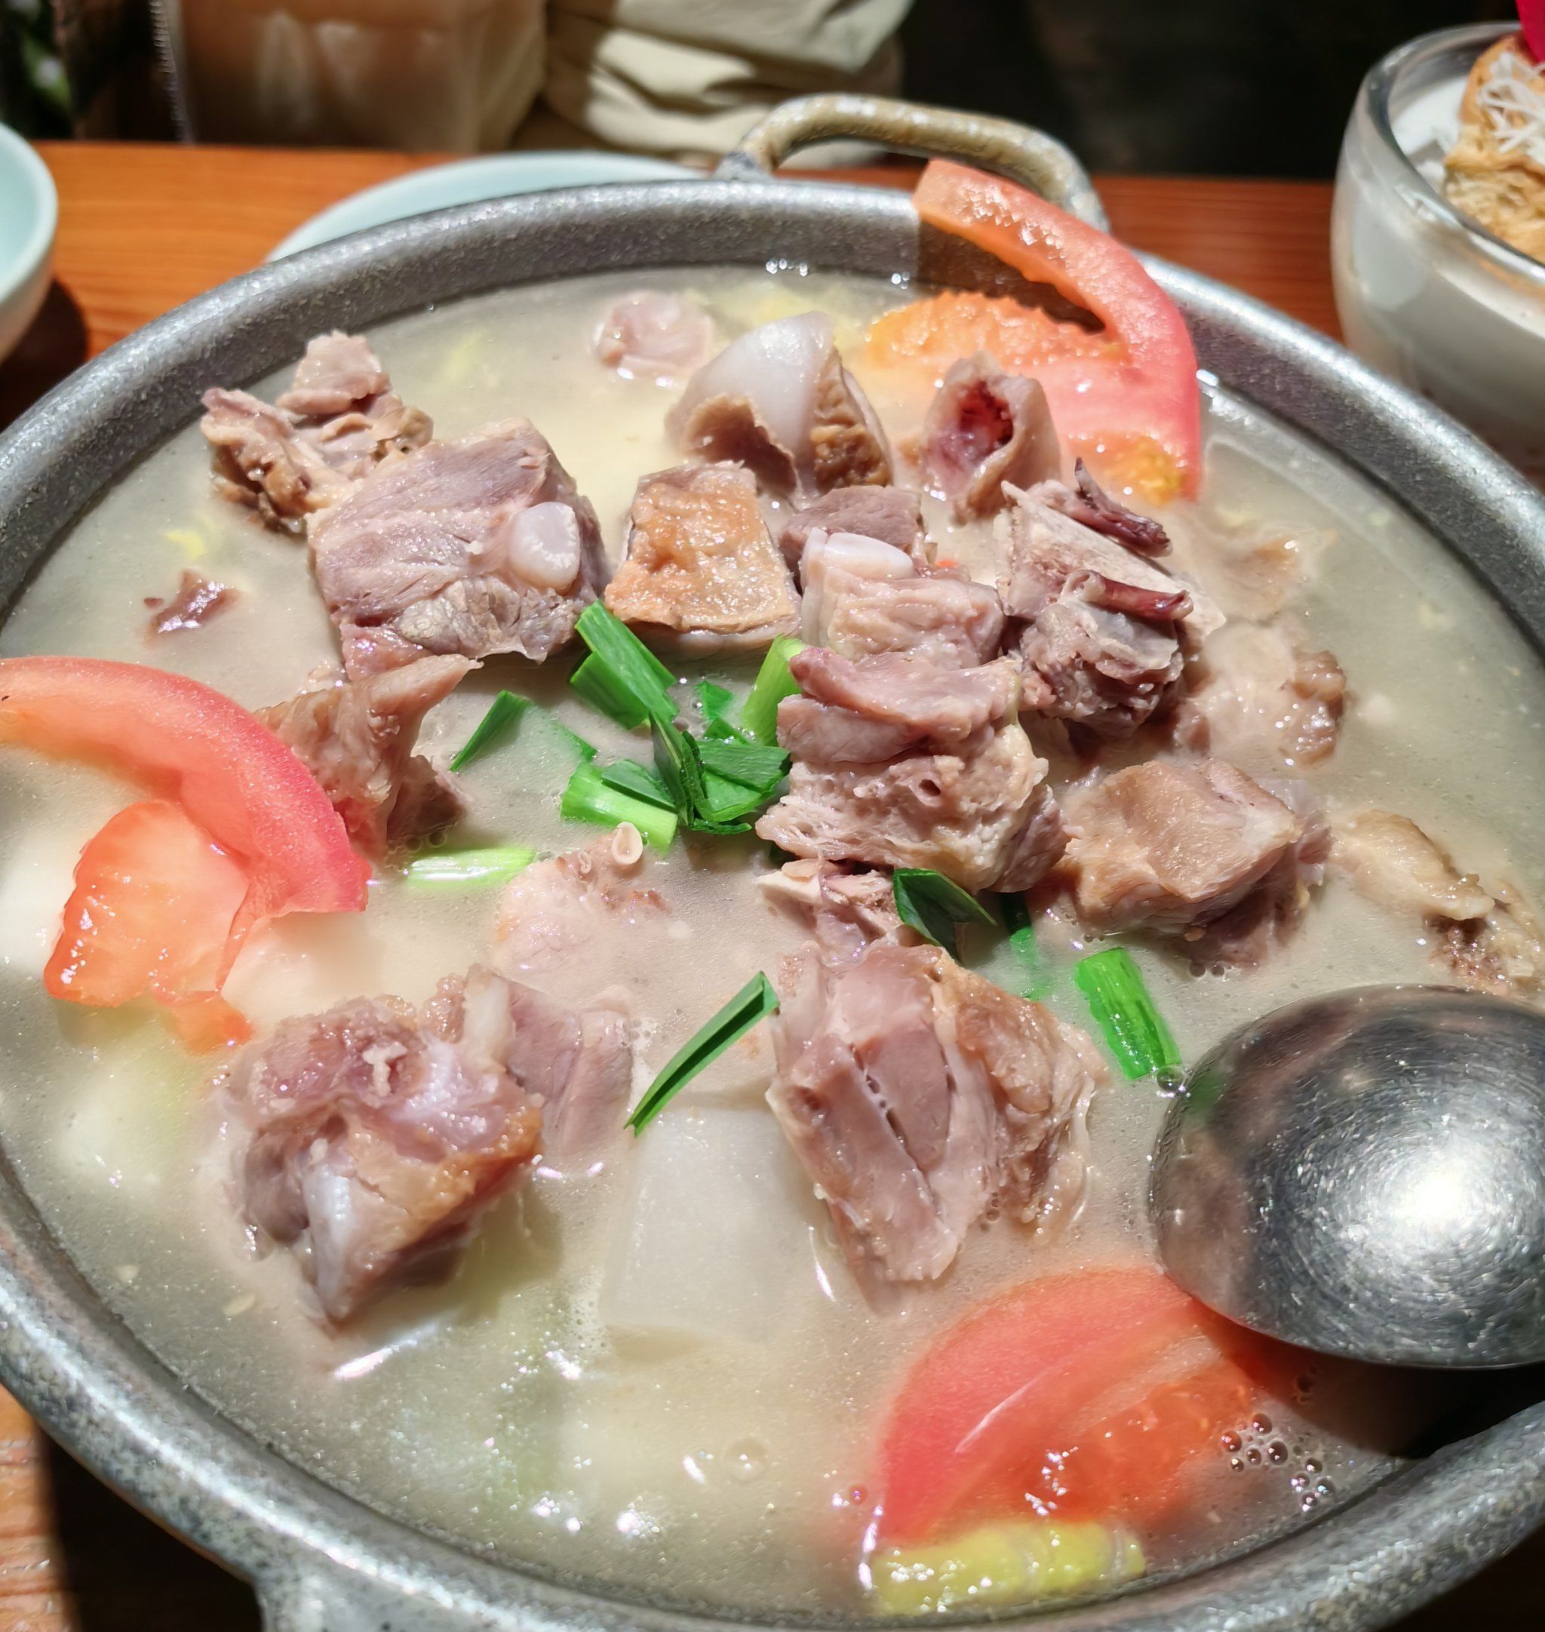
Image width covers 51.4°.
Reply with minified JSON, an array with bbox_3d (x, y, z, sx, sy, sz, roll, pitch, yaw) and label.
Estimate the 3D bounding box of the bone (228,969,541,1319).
[{"bbox_3d":[-0.057,0.049,0.238,0.040,0.036,0.044,-17,55,-18],"label":"bone"}]

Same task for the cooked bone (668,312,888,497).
[{"bbox_3d":[0.002,-0.089,0.355,0.047,0.033,0.036,15,51,6],"label":"cooked bone"}]

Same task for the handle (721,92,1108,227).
[{"bbox_3d":[0.034,-0.158,0.386,0.095,0.023,0.034,10,52,1],"label":"handle"}]

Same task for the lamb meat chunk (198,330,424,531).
[{"bbox_3d":[-0.097,-0.082,0.344,0.045,0.028,0.034,3,50,-4],"label":"lamb meat chunk"}]

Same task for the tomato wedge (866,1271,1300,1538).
[{"bbox_3d":[0.046,0.085,0.232,0.065,0.025,0.039,-21,58,-21],"label":"tomato wedge"}]

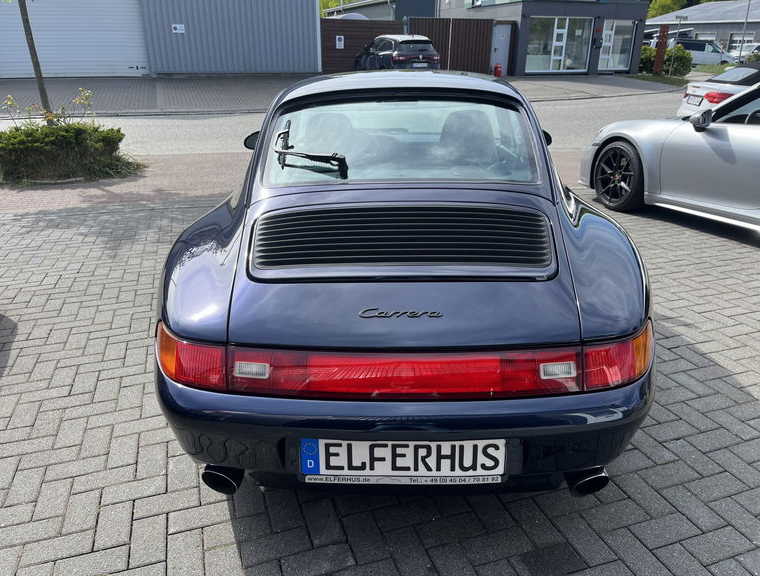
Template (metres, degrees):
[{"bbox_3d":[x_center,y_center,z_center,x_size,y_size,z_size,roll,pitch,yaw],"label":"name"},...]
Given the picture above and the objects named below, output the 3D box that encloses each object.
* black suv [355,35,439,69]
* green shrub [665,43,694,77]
[{"bbox_3d":[0.508,-8.330,21.026,1.840,1.670,4.650,-8,23,-19],"label":"black suv"},{"bbox_3d":[13.714,-10.438,26.500,1.200,1.350,1.200,0,22,0],"label":"green shrub"}]

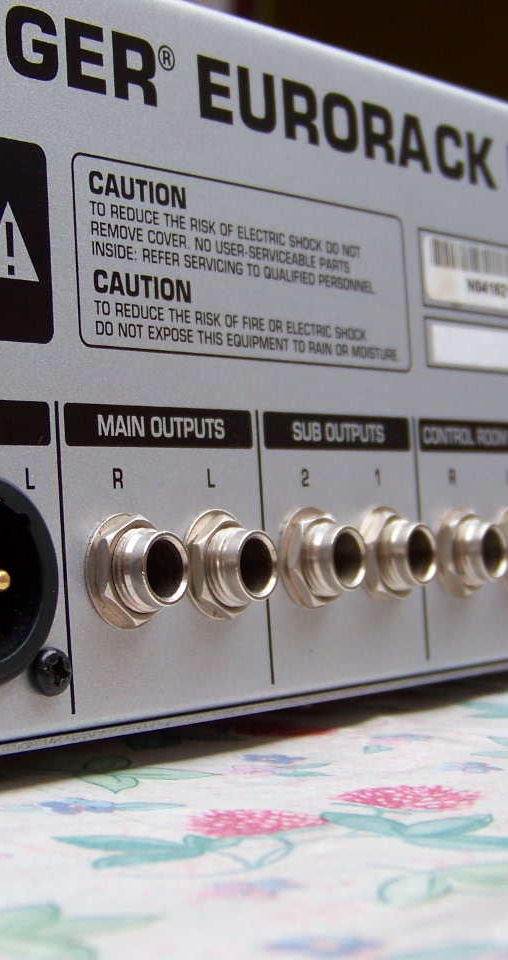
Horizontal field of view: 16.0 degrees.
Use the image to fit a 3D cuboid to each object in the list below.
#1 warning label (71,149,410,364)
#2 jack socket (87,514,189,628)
[{"bbox_3d":[0.001,-0.026,0.231,0.001,0.022,0.069,-5,-3,37],"label":"warning label"},{"bbox_3d":[-0.012,0.010,0.204,0.007,0.013,0.013,-5,-3,37],"label":"jack socket"}]

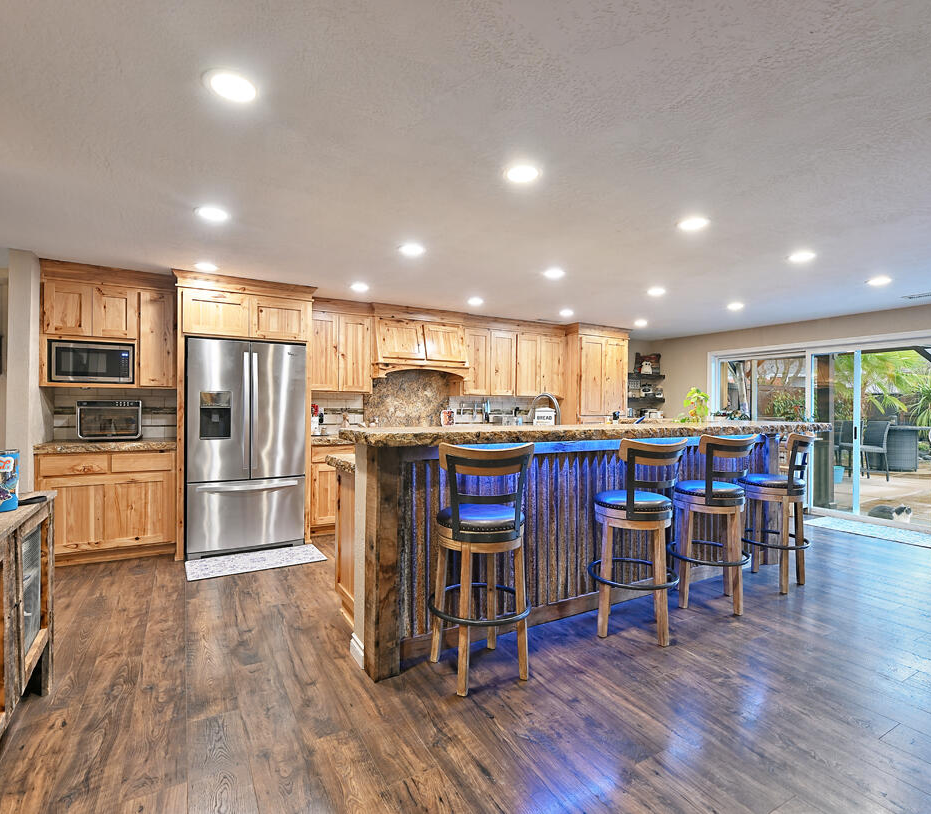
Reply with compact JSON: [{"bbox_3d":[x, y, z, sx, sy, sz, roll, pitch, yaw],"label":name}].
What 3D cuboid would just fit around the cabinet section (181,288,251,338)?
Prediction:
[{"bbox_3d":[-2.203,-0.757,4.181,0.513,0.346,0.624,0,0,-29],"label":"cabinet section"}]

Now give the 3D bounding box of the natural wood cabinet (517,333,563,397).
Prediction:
[{"bbox_3d":[0.908,-0.538,6.327,0.800,0.805,0.330,0,0,-30],"label":"natural wood cabinet"}]

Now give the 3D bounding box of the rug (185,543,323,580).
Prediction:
[{"bbox_3d":[-1.646,1.220,3.771,0.968,0.010,0.454,0,0,-30],"label":"rug"}]

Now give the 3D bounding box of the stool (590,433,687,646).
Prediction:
[{"bbox_3d":[0.956,0.704,2.647,0.470,1.080,0.500,0,0,-18],"label":"stool"}]

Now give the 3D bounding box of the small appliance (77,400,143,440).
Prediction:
[{"bbox_3d":[-2.994,0.128,4.045,0.427,0.345,0.400,0,0,-30],"label":"small appliance"}]

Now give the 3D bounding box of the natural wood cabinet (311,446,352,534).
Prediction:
[{"bbox_3d":[-1.280,0.799,4.907,0.735,0.855,0.610,0,0,-30],"label":"natural wood cabinet"}]

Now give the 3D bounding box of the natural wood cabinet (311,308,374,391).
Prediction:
[{"bbox_3d":[-1.364,-0.570,5.009,0.696,0.851,0.353,0,0,-29],"label":"natural wood cabinet"}]

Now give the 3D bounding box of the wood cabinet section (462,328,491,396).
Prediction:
[{"bbox_3d":[0.041,-0.537,5.797,0.372,0.800,0.353,0,0,-29],"label":"wood cabinet section"}]

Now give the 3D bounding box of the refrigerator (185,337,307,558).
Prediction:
[{"bbox_3d":[-2.012,0.337,4.343,0.918,1.770,0.770,0,0,-30],"label":"refrigerator"}]

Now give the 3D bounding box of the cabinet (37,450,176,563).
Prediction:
[{"bbox_3d":[-2.922,0.788,3.957,0.890,0.855,0.610,0,0,-30],"label":"cabinet"}]

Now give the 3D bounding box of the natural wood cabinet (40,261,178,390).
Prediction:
[{"bbox_3d":[-2.945,-0.619,4.015,0.878,0.932,0.542,0,0,-29],"label":"natural wood cabinet"}]

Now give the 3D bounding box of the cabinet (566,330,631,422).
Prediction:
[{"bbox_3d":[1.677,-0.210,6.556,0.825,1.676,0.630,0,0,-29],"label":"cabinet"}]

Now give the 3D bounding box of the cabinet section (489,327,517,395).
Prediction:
[{"bbox_3d":[0.380,-0.536,5.987,0.405,0.800,0.353,0,0,-29],"label":"cabinet section"}]

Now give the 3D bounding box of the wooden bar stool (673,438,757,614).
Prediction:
[{"bbox_3d":[1.577,0.713,3.054,0.480,1.103,0.530,0,0,-26],"label":"wooden bar stool"}]

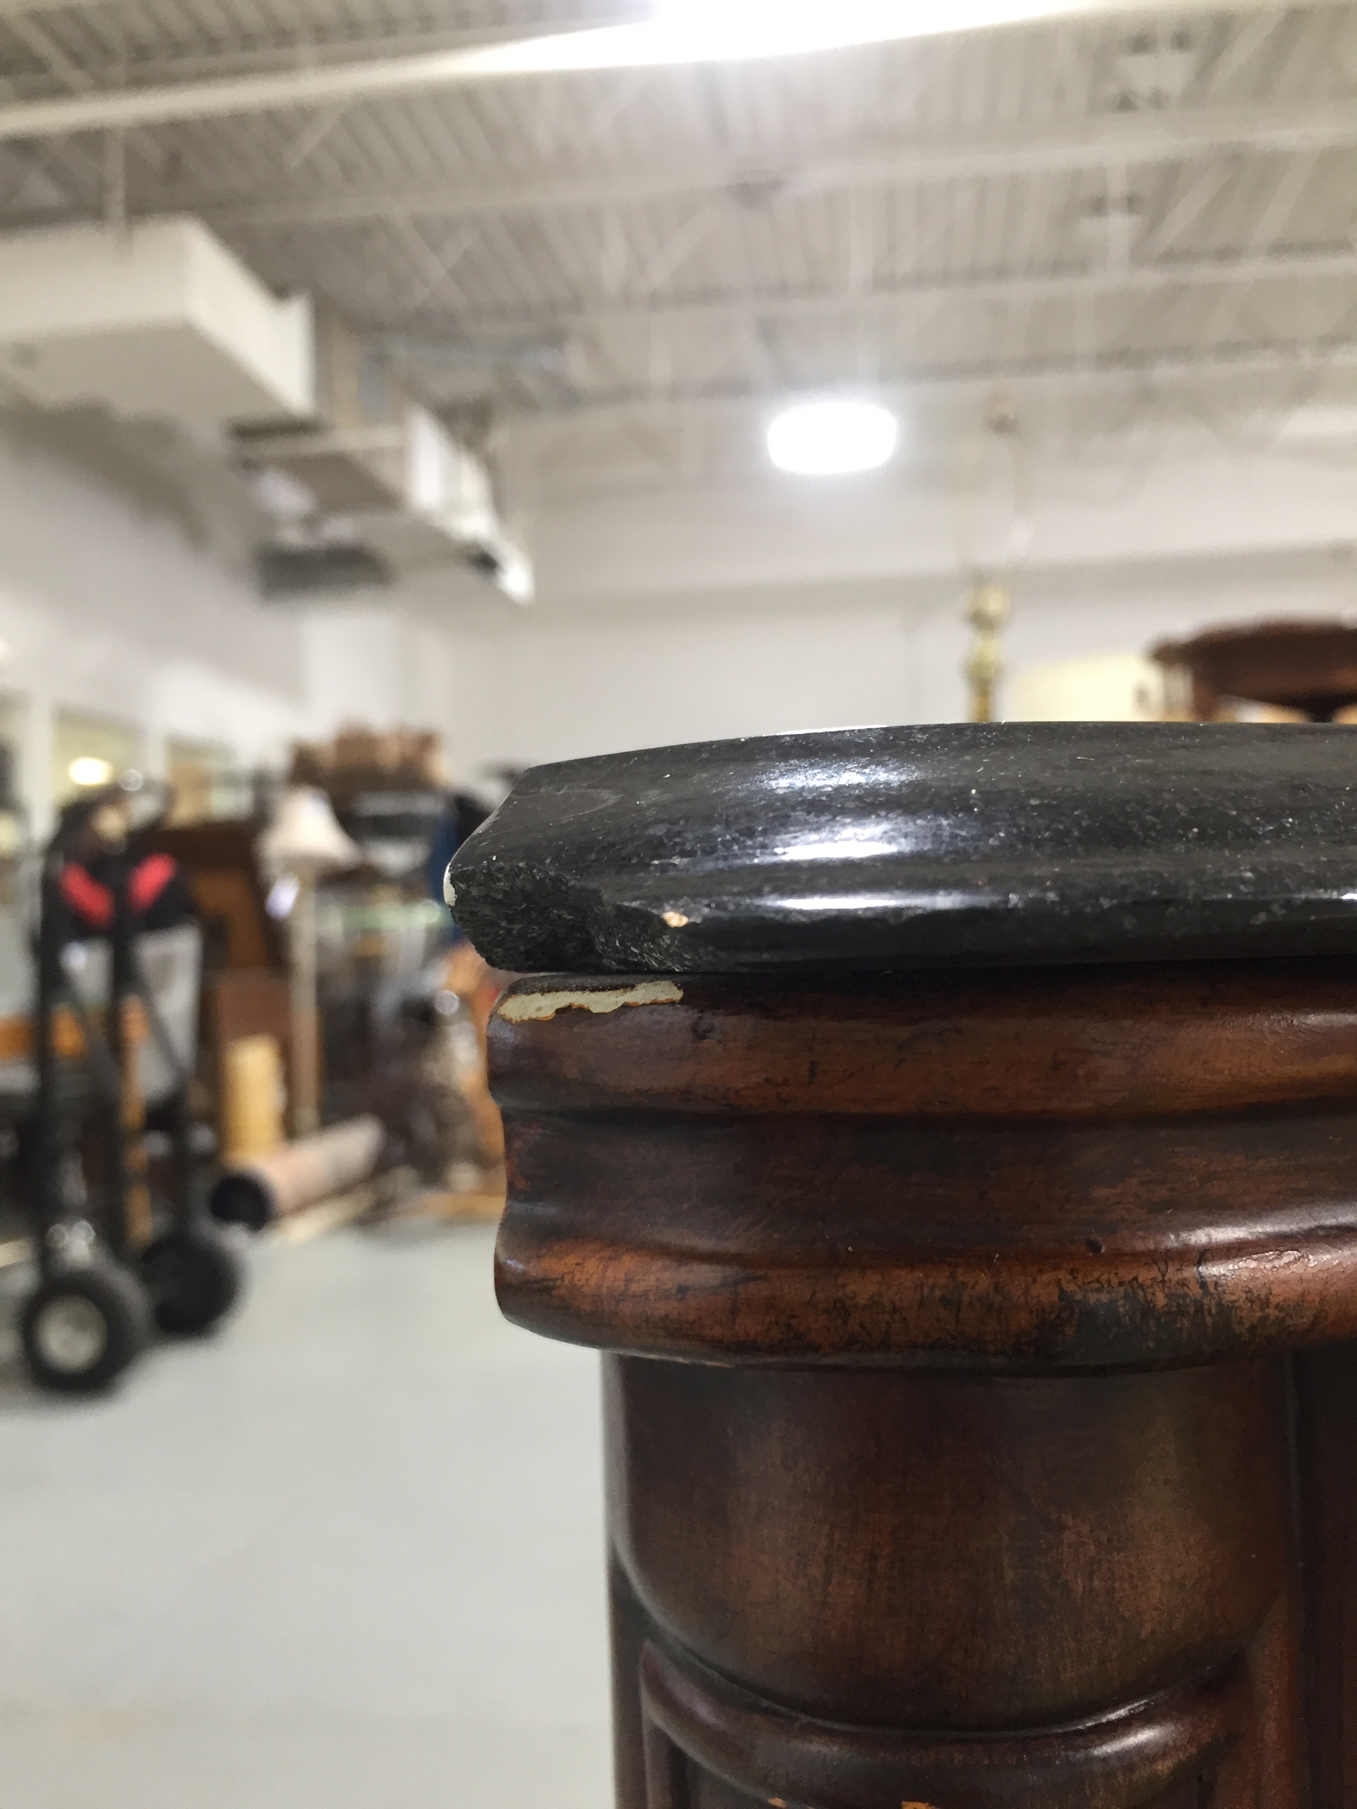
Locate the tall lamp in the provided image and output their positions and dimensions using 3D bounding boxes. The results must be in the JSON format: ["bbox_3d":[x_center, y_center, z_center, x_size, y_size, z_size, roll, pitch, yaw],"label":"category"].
[{"bbox_3d":[-1.460,0.300,5.950,0.370,1.520,0.370,-1,-1,0],"label":"tall lamp"}]

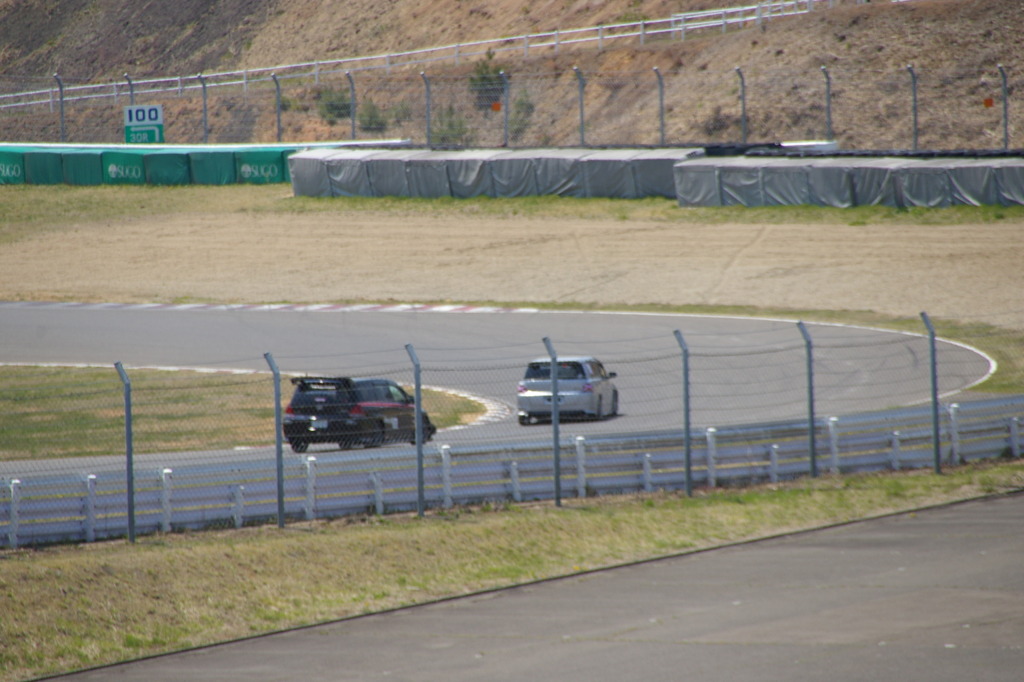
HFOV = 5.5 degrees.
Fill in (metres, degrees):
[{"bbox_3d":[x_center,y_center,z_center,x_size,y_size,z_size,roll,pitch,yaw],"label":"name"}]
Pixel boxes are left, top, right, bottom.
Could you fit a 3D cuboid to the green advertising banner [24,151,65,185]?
[{"bbox_3d":[-14.262,-5.363,331.234,0.700,1.040,1.850,-4,3,-42],"label":"green advertising banner"}]

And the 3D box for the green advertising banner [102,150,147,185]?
[{"bbox_3d":[-11.673,-5.315,328.247,1.850,1.040,0.700,1,4,45],"label":"green advertising banner"}]

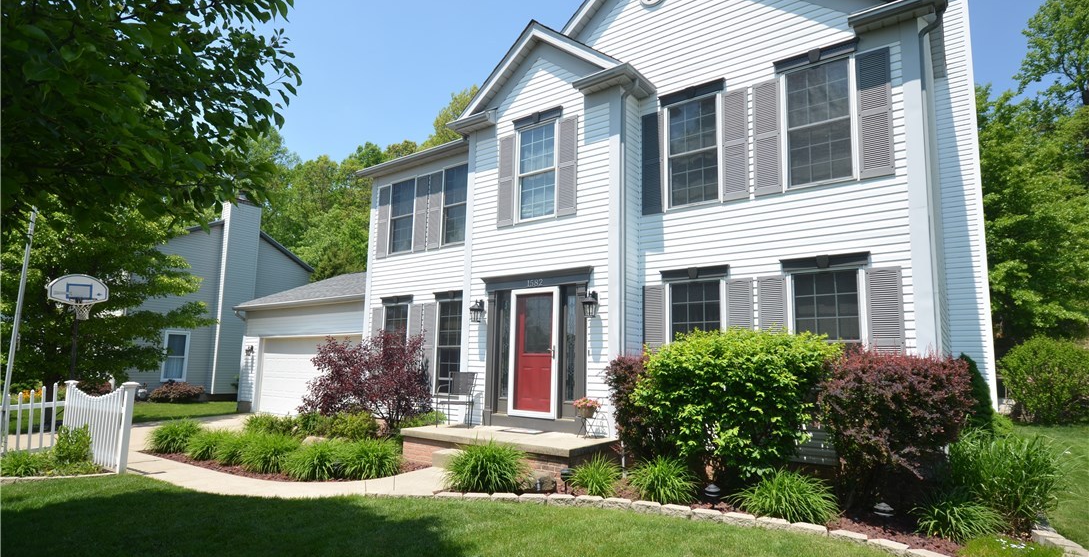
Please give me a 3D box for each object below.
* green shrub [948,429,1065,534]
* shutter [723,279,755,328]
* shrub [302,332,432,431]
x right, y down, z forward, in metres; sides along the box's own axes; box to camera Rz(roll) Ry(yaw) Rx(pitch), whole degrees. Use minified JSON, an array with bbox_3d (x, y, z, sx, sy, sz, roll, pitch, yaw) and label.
[{"bbox_3d":[4.396,1.888,5.444,0.980,0.910,0.950,-5,-10,39],"label":"green shrub"},{"bbox_3d":[2.679,0.906,7.792,0.384,1.820,0.050,-6,-11,38],"label":"shutter"},{"bbox_3d":[-3.453,2.009,11.188,2.300,1.950,2.000,-6,-11,38],"label":"shrub"}]

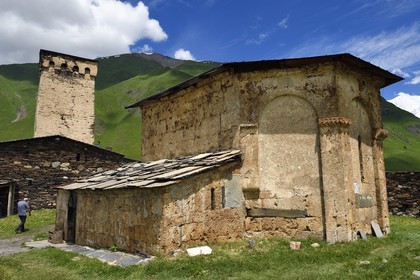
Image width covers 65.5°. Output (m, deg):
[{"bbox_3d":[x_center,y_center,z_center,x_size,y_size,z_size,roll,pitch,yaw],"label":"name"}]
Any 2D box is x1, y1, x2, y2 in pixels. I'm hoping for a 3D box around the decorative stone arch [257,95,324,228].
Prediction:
[{"bbox_3d":[3.029,0.769,12.686,2.415,5.089,0.350,-4,-8,23],"label":"decorative stone arch"}]

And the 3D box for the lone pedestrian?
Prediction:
[{"bbox_3d":[-9.212,3.709,16.047,0.600,1.700,0.500,7,-10,-42],"label":"lone pedestrian"}]

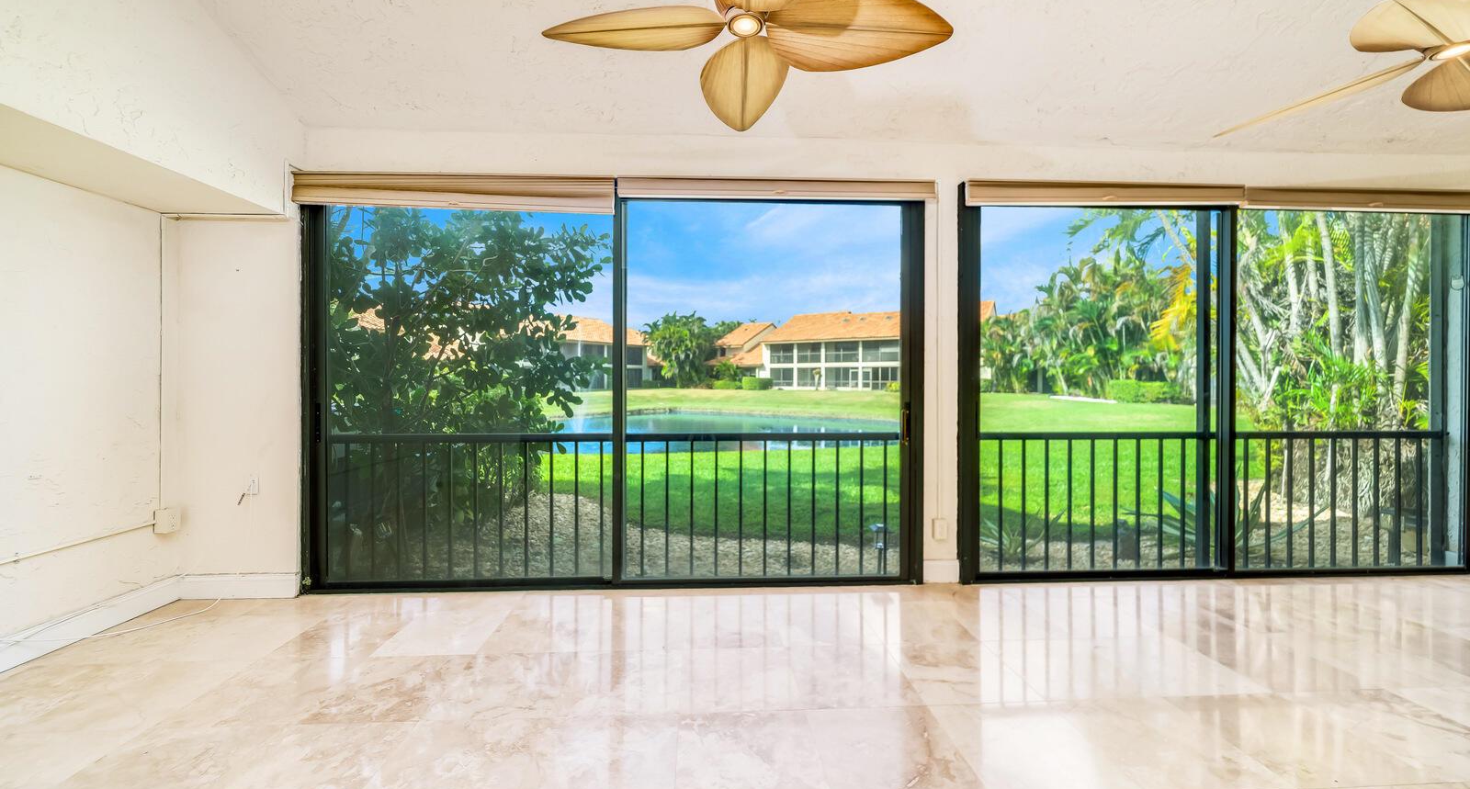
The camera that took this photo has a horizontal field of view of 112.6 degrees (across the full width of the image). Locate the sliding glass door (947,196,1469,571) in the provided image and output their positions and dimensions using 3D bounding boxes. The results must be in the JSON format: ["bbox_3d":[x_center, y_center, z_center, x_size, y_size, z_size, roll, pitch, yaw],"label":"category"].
[{"bbox_3d":[3.140,-0.050,3.143,3.534,2.439,0.120,0,0,-3],"label":"sliding glass door"}]

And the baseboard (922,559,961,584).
[{"bbox_3d":[1.264,1.088,3.001,0.230,0.145,0.020,0,0,-3],"label":"baseboard"}]

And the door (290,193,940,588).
[{"bbox_3d":[-0.677,-0.049,2.965,3.680,2.425,0.120,0,0,-3],"label":"door"}]

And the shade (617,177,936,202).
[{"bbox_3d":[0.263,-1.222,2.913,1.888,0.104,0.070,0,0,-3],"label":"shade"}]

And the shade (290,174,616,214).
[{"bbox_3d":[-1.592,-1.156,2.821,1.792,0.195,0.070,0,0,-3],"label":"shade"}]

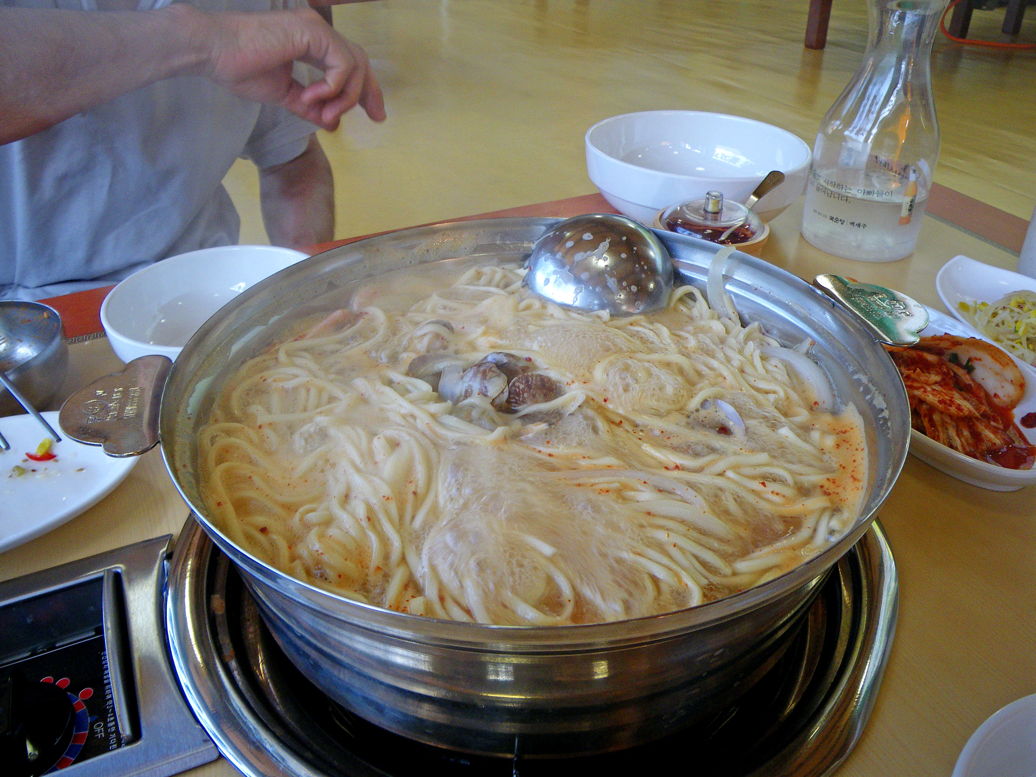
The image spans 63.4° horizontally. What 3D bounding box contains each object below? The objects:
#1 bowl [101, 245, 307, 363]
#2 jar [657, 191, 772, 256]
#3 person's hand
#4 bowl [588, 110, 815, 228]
[{"bbox_3d":[-0.183,-0.035,0.532,0.136,0.058,0.136,0,33,0],"label":"bowl"},{"bbox_3d":[0.143,-0.109,0.625,0.086,0.081,0.086,0,33,0],"label":"jar"},{"bbox_3d":[-0.183,-0.259,0.680,0.150,0.098,0.088,0,33,0],"label":"person's hand"},{"bbox_3d":[0.151,-0.178,0.734,0.190,0.076,0.190,0,33,0],"label":"bowl"}]

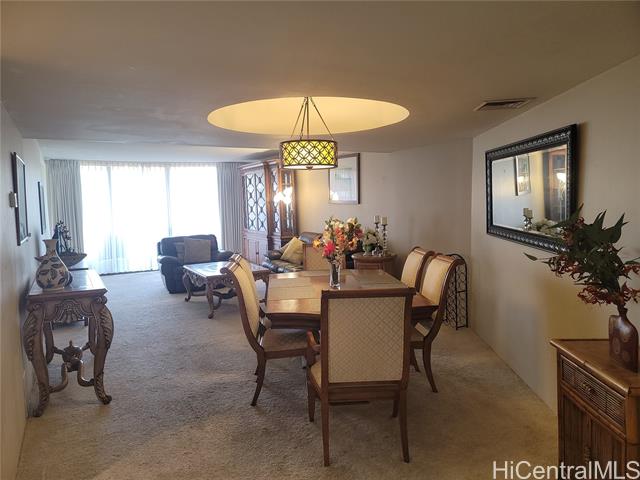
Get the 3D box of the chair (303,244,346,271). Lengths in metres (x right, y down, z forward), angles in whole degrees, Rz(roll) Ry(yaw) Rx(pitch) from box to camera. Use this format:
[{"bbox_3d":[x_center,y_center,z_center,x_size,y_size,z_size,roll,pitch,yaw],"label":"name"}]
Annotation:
[{"bbox_3d":[0.070,0.572,4.746,0.570,1.020,0.700,-1,5,-5],"label":"chair"}]

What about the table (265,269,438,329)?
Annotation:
[{"bbox_3d":[0.158,0.771,3.878,1.160,0.760,1.650,-1,5,-5],"label":"table"}]

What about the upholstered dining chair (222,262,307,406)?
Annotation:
[{"bbox_3d":[-0.367,0.675,3.555,0.700,1.020,0.500,-1,5,-5],"label":"upholstered dining chair"}]

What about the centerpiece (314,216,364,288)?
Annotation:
[{"bbox_3d":[0.166,0.103,4.143,0.430,0.626,0.380,-1,5,-6],"label":"centerpiece"}]

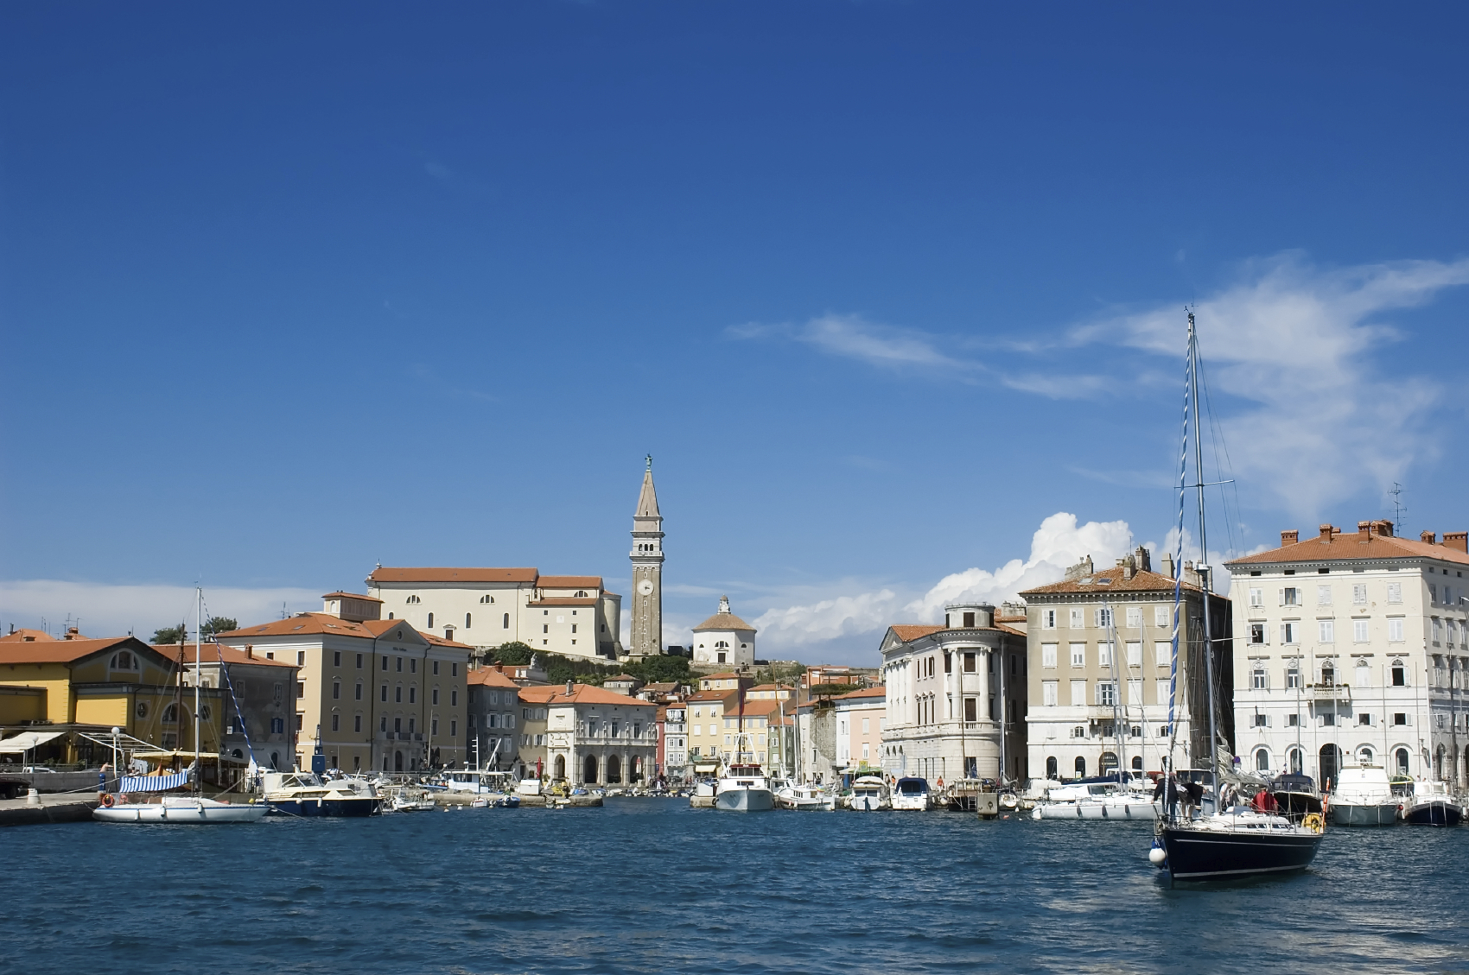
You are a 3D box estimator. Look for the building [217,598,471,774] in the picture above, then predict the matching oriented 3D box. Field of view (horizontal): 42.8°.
[{"bbox_3d":[-43.069,22.942,210.695,15.000,21.556,28.500,-4,-9,26],"label":"building"}]

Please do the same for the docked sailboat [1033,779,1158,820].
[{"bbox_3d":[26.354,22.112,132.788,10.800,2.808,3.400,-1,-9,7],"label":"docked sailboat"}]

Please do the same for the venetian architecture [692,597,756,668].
[{"bbox_3d":[-2.298,32.330,423.162,14.400,15.600,14.400,-1,-9,7],"label":"venetian architecture"}]

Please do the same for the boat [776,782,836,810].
[{"bbox_3d":[6.107,26.535,160.926,5.200,2.306,2.100,4,-9,-23],"label":"boat"}]

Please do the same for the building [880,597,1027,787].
[{"bbox_3d":[24.899,21.956,193.074,12.500,18.533,32.000,1,-9,-7],"label":"building"}]

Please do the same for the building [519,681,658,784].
[{"bbox_3d":[-21.132,36.725,279.606,10.500,15.200,17.000,-7,-11,41],"label":"building"}]

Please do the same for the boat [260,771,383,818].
[{"bbox_3d":[-28.337,20.946,128.665,8.200,3.200,2.900,0,-9,5],"label":"boat"}]

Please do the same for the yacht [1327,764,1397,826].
[{"bbox_3d":[40.218,19.453,119.508,4.000,3.900,11.000,-3,-9,19],"label":"yacht"}]

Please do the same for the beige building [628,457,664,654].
[{"bbox_3d":[-19.196,15.867,413.188,7.200,46.787,7.200,0,-9,-1],"label":"beige building"}]

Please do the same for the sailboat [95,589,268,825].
[{"bbox_3d":[-33.533,13.427,115.123,10.400,14.000,3.100,-1,-9,6],"label":"sailboat"}]

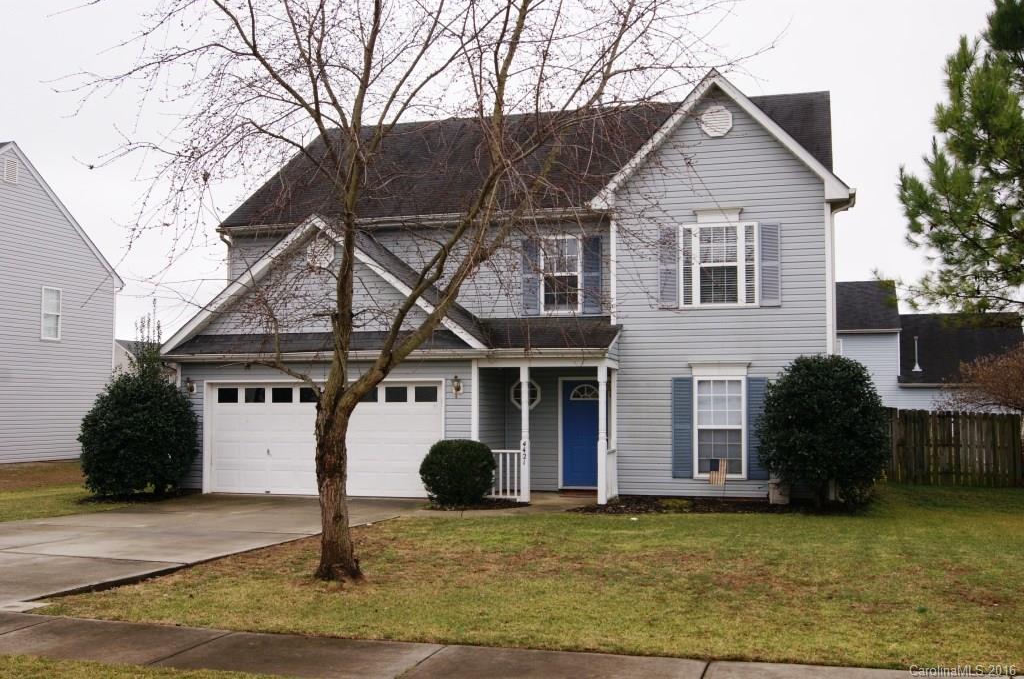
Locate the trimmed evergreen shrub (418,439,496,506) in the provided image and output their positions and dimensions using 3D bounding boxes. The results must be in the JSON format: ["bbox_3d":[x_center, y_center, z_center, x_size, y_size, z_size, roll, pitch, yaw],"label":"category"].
[{"bbox_3d":[-0.944,2.329,17.912,1.345,1.149,1.345,0,-4,0],"label":"trimmed evergreen shrub"}]

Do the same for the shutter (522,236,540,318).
[{"bbox_3d":[0.386,-1.236,20.283,0.368,1.525,0.040,-1,-4,15],"label":"shutter"}]

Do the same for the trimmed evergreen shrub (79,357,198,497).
[{"bbox_3d":[-7.055,1.666,19.407,2.121,2.607,2.121,-1,-4,15],"label":"trimmed evergreen shrub"}]

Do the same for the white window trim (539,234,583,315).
[{"bbox_3d":[0.971,-1.276,20.126,0.845,1.593,0.080,-1,-4,15],"label":"white window trim"}]

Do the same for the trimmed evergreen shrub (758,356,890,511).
[{"bbox_3d":[5.232,1.534,17.220,2.108,2.559,2.045,-1,-4,15],"label":"trimmed evergreen shrub"}]

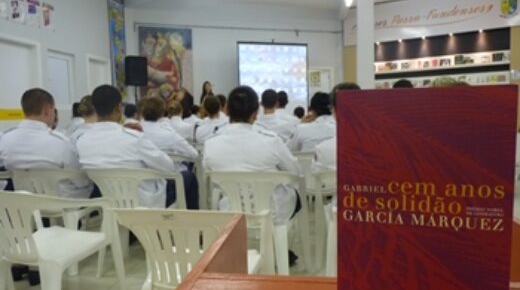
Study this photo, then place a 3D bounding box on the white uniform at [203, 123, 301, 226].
[{"bbox_3d":[-0.048,0.170,2.420,0.550,0.600,0.380,-1,4,3],"label":"white uniform"}]

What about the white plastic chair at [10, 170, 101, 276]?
[{"bbox_3d":[-1.170,0.529,2.620,0.560,0.800,0.550,0,5,11],"label":"white plastic chair"}]

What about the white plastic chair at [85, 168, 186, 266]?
[{"bbox_3d":[-0.780,0.545,2.600,0.560,0.800,0.560,-1,4,7],"label":"white plastic chair"}]

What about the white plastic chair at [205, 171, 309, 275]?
[{"bbox_3d":[0.000,0.522,2.480,0.560,0.800,0.550,0,5,9],"label":"white plastic chair"}]

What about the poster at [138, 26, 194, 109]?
[{"bbox_3d":[-2.020,-1.597,8.900,1.140,1.860,0.030,-3,5,-19],"label":"poster"}]

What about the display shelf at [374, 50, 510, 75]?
[{"bbox_3d":[3.568,-1.658,8.200,2.600,0.250,0.250,2,5,33],"label":"display shelf"}]

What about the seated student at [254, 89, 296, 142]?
[{"bbox_3d":[0.145,0.109,4.400,0.530,1.350,0.760,-1,4,-2],"label":"seated student"}]

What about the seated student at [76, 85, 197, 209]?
[{"bbox_3d":[-0.770,0.290,2.660,0.580,1.280,0.750,-1,4,8],"label":"seated student"}]

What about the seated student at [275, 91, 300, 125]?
[{"bbox_3d":[0.310,0.026,5.450,0.520,1.350,0.750,-1,4,-2],"label":"seated student"}]

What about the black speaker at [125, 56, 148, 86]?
[{"bbox_3d":[-2.162,-1.287,7.100,0.370,0.510,0.340,-2,5,-15],"label":"black speaker"}]

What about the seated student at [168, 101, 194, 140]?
[{"bbox_3d":[-0.920,0.137,4.700,0.480,1.220,0.720,0,5,8],"label":"seated student"}]

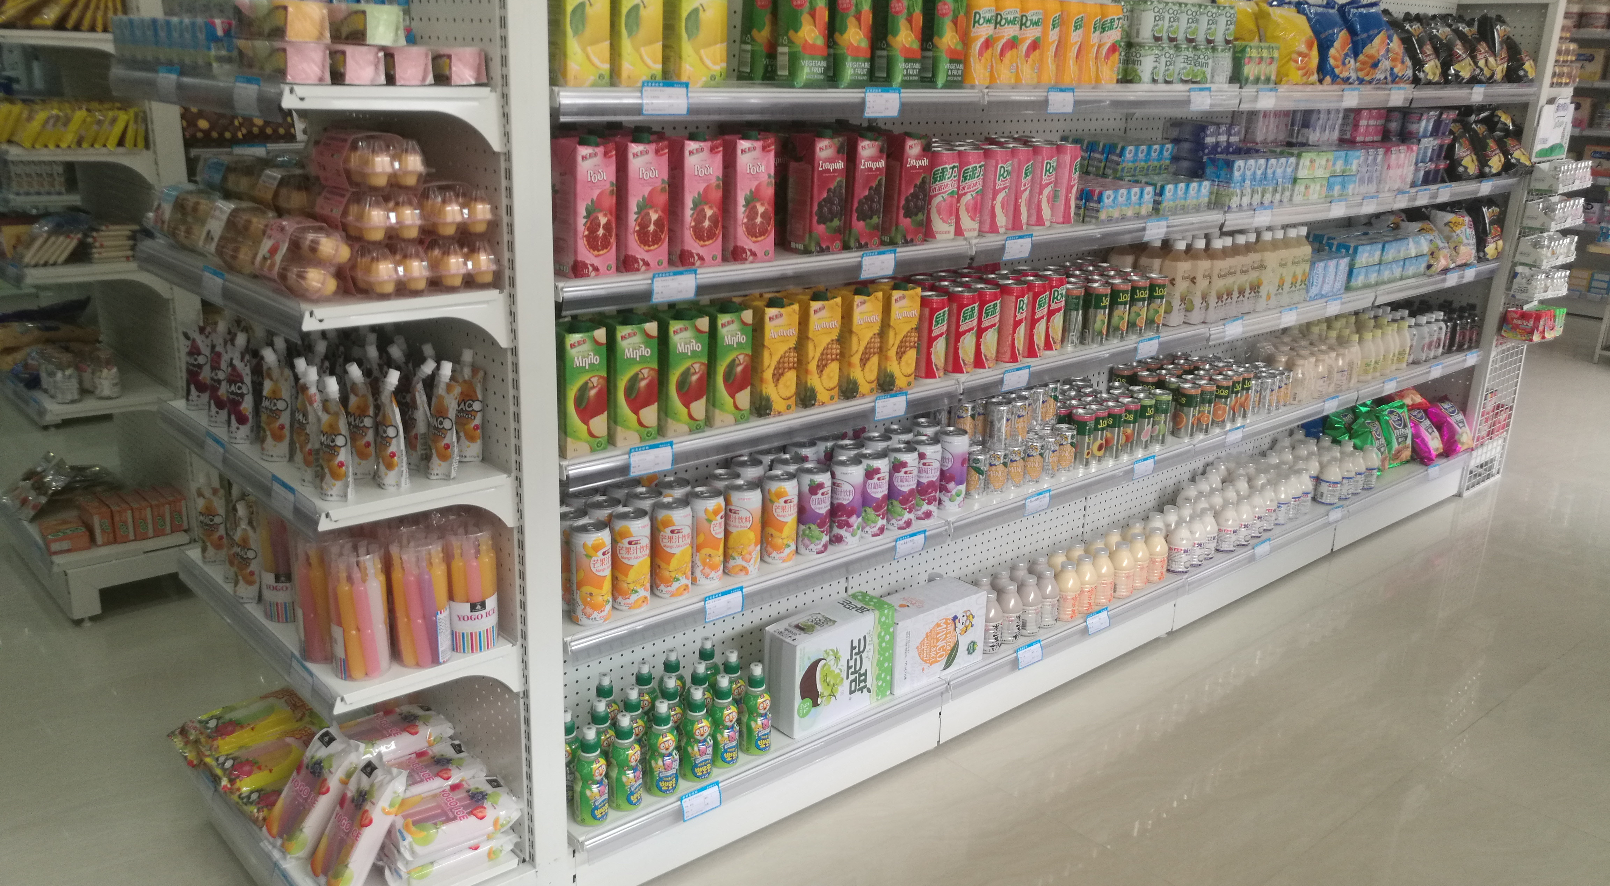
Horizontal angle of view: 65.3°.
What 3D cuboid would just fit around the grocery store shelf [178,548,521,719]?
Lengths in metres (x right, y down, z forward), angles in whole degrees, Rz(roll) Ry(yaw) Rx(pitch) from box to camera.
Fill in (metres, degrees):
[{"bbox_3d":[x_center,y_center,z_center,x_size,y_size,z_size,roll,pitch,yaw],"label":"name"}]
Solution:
[{"bbox_3d":[-0.807,0.300,2.172,0.308,0.087,0.729,-13,23,-40],"label":"grocery store shelf"}]

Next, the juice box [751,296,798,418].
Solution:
[{"bbox_3d":[-0.066,-0.160,2.235,0.075,0.212,0.075,-12,23,-38],"label":"juice box"}]

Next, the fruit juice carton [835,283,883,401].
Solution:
[{"bbox_3d":[0.093,-0.198,2.391,0.071,0.216,0.071,-13,23,-39],"label":"fruit juice carton"}]

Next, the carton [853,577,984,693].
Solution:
[{"bbox_3d":[0.259,0.409,2.707,0.272,0.166,0.102,-13,23,-39],"label":"carton"}]

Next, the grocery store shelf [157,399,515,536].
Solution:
[{"bbox_3d":[-0.791,0.019,2.050,0.300,0.091,0.748,-13,23,-39],"label":"grocery store shelf"}]

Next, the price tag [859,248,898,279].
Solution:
[{"bbox_3d":[0.132,-0.320,2.250,0.084,0.047,0.005,-13,28,-39],"label":"price tag"}]

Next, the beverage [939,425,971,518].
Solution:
[{"bbox_3d":[0.312,0.056,2.682,0.066,0.168,0.066,2,18,-1],"label":"beverage"}]

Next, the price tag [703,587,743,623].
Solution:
[{"bbox_3d":[-0.142,0.288,2.239,0.086,0.047,0.005,-13,23,-40],"label":"price tag"}]

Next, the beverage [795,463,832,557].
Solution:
[{"bbox_3d":[0.018,0.126,2.415,0.066,0.167,0.066,2,17,-1],"label":"beverage"}]

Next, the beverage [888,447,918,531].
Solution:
[{"bbox_3d":[0.197,0.089,2.519,0.066,0.168,0.066,2,18,-1],"label":"beverage"}]

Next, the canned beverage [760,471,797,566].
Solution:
[{"bbox_3d":[-0.046,0.139,2.334,0.066,0.168,0.066,2,18,-1],"label":"canned beverage"}]

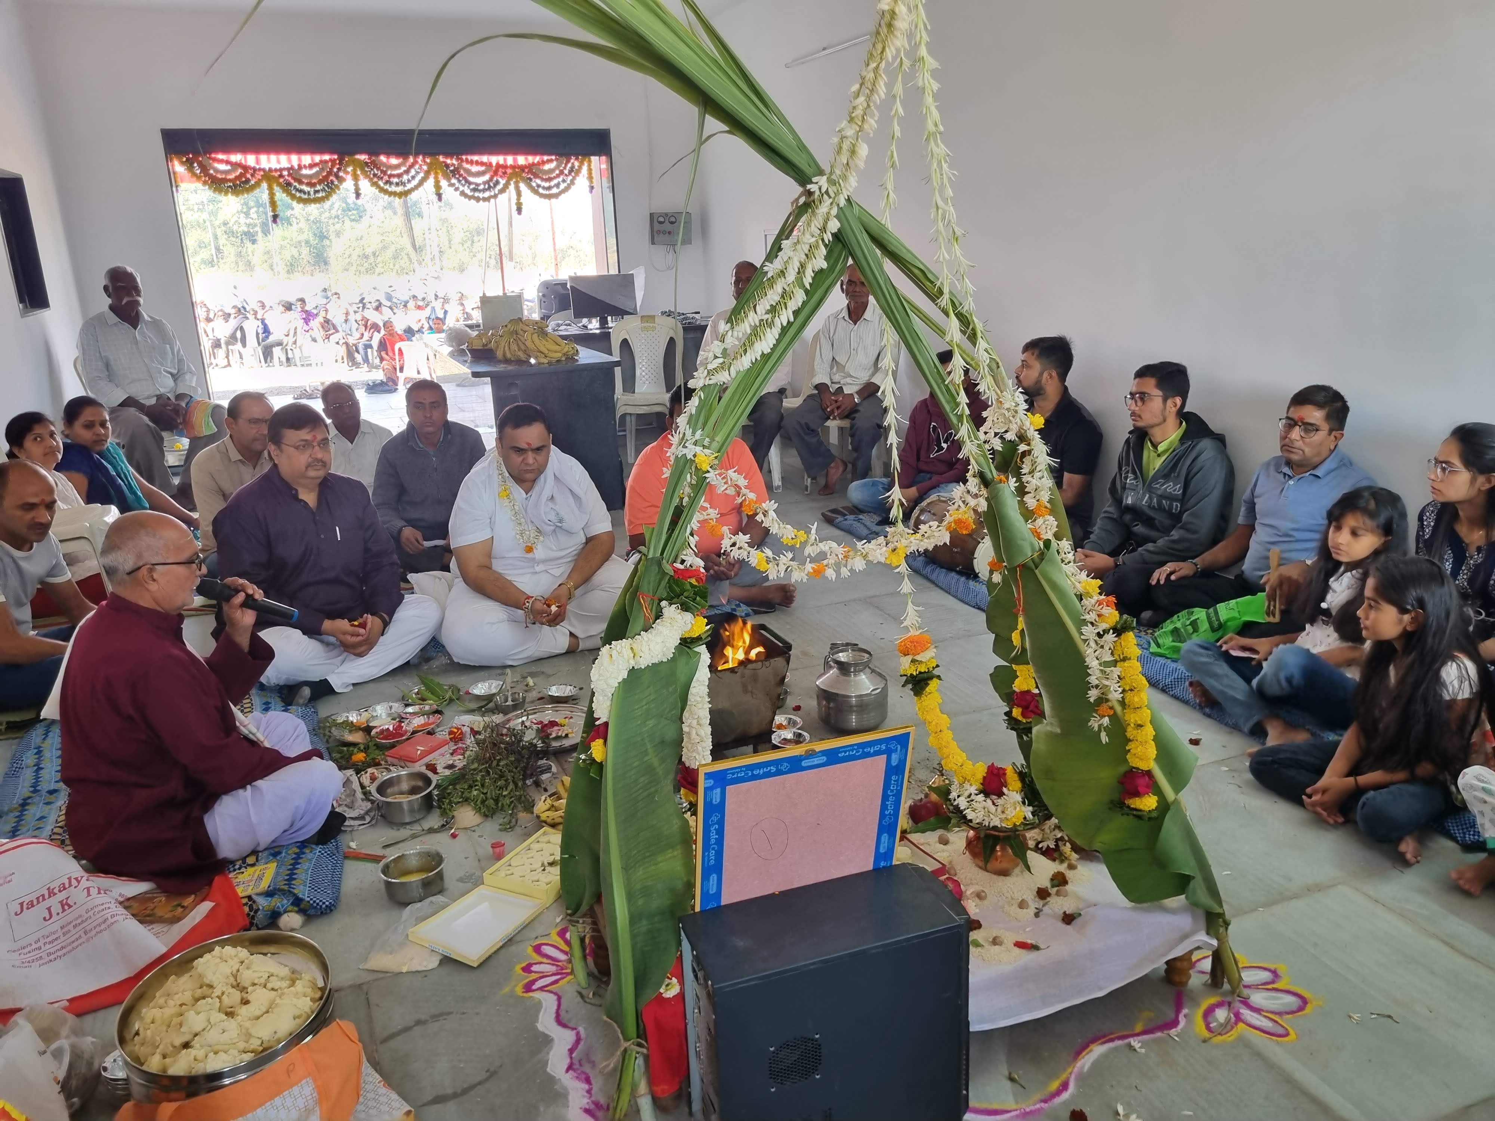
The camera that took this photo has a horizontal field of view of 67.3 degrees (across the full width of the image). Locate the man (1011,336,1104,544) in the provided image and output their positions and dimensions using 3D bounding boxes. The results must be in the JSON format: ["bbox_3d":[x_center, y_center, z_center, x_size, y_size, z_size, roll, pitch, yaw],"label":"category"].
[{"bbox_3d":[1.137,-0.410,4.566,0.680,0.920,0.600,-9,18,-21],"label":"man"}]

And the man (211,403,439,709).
[{"bbox_3d":[-1.374,-0.055,3.725,0.720,0.900,0.620,-15,22,-37],"label":"man"}]

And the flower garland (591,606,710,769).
[{"bbox_3d":[-0.161,0.209,1.870,0.200,0.270,0.130,-4,16,-5],"label":"flower garland"}]

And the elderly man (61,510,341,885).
[{"bbox_3d":[-1.315,0.260,2.690,0.660,0.810,0.680,-9,18,-22],"label":"elderly man"}]

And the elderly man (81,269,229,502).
[{"bbox_3d":[-3.220,-0.900,6.050,0.550,1.300,0.830,-16,21,-39],"label":"elderly man"}]

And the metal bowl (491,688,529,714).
[{"bbox_3d":[-0.710,0.428,3.362,0.100,0.050,0.100,-2,16,0],"label":"metal bowl"}]

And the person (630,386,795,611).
[{"bbox_3d":[-0.179,-0.282,4.452,0.720,0.830,0.660,-5,16,-8],"label":"person"}]

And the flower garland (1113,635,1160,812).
[{"bbox_3d":[0.678,0.282,1.960,0.080,0.340,0.080,-2,16,0],"label":"flower garland"}]

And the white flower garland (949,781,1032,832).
[{"bbox_3d":[0.464,0.469,2.140,0.160,0.070,0.130,-2,16,0],"label":"white flower garland"}]

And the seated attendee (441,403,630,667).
[{"bbox_3d":[-0.735,-0.135,3.920,0.770,0.820,0.720,-8,17,-20],"label":"seated attendee"}]

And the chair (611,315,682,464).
[{"bbox_3d":[-0.640,-1.093,7.271,0.460,0.890,0.510,-4,16,-6],"label":"chair"}]

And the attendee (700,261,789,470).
[{"bbox_3d":[0.030,-1.046,6.341,0.520,1.250,0.820,-5,16,-8],"label":"attendee"}]

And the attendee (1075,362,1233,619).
[{"bbox_3d":[1.475,-0.290,4.100,0.640,0.850,0.660,-10,18,-24],"label":"attendee"}]

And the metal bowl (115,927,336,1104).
[{"bbox_3d":[-0.923,0.852,2.023,0.354,0.150,0.354,-9,18,-21],"label":"metal bowl"}]

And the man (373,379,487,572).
[{"bbox_3d":[-1.229,-0.262,4.424,0.620,0.870,0.600,-8,18,-19],"label":"man"}]

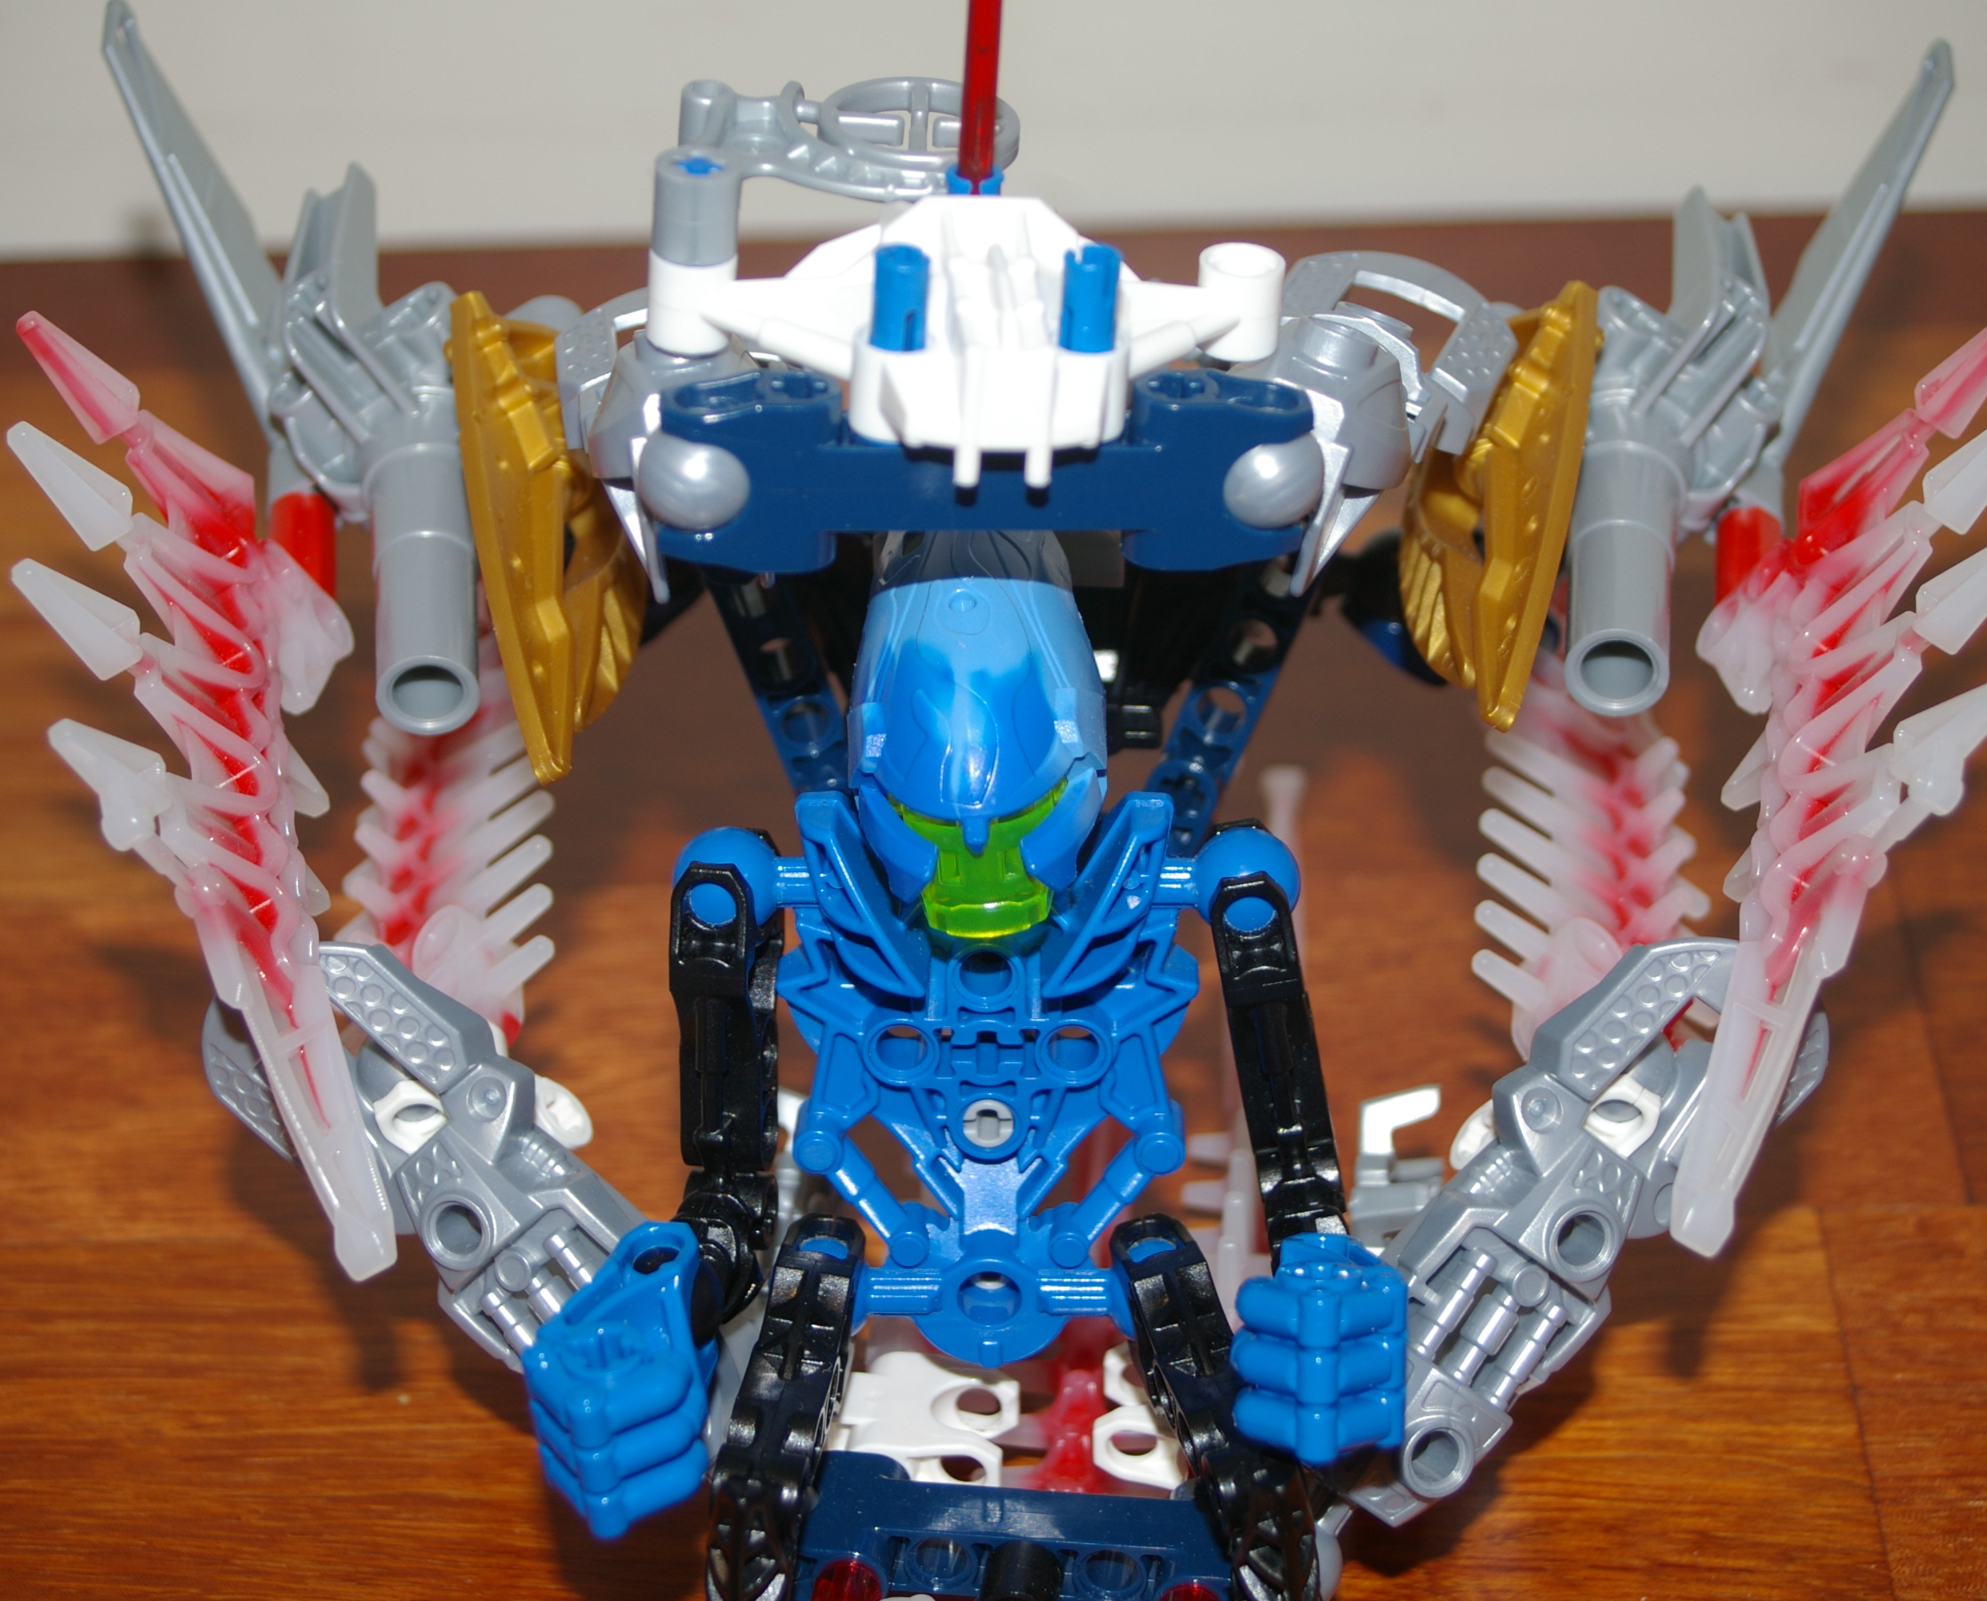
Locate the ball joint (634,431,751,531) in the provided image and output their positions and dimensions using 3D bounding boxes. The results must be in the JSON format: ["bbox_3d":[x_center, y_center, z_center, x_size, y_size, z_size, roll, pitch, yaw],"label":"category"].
[{"bbox_3d":[-0.025,-0.027,0.424,0.010,0.010,0.010,-1,29,0],"label":"ball joint"}]

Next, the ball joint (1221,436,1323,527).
[{"bbox_3d":[0.023,-0.027,0.424,0.010,0.010,0.010,-1,29,0],"label":"ball joint"}]

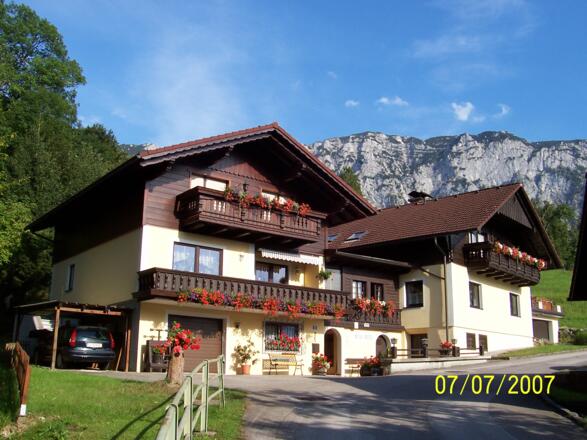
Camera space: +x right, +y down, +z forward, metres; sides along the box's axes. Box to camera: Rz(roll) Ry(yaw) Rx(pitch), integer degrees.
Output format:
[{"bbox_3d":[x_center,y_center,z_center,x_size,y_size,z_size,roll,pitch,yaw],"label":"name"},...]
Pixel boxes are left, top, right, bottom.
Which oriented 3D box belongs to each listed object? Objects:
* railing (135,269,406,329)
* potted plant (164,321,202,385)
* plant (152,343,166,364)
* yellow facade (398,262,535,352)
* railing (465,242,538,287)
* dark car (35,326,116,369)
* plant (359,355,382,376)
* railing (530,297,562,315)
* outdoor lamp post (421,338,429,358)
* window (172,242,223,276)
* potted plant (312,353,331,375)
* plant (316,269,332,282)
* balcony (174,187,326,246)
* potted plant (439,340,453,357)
[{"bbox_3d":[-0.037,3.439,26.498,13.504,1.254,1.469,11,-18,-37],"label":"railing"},{"bbox_3d":[-2.806,3.380,16.000,0.969,1.601,0.850,0,-14,0],"label":"potted plant"},{"bbox_3d":[-4.850,4.868,22.832,0.528,0.767,0.500,0,-14,0],"label":"plant"},{"bbox_3d":[9.775,5.326,34.270,2.650,4.196,10.700,-12,-19,39],"label":"yellow facade"},{"bbox_3d":[10.806,2.300,32.043,1.250,1.300,6.500,-11,-18,39],"label":"railing"},{"bbox_3d":[-8.461,4.945,24.086,1.810,1.510,4.600,11,-17,-36],"label":"dark car"},{"bbox_3d":[3.432,6.446,27.600,0.900,0.900,0.800,11,-17,-36],"label":"plant"},{"bbox_3d":[20.447,7.057,51.000,1.600,1.300,5.800,-12,-19,42],"label":"railing"},{"bbox_3d":[5.764,5.654,27.600,0.300,0.880,0.300,11,-17,-36],"label":"outdoor lamp post"},{"bbox_3d":[-3.815,1.622,25.033,2.305,1.266,0.147,11,-18,-37],"label":"window"},{"bbox_3d":[1.178,6.060,26.400,0.750,0.950,0.750,1,-14,0],"label":"potted plant"},{"bbox_3d":[1.349,2.415,27.300,0.650,0.600,0.650,1,-14,0],"label":"plant"},{"bbox_3d":[-1.656,0.015,25.950,6.249,1.345,1.752,11,-18,-37],"label":"balcony"},{"bbox_3d":[6.966,5.891,28.700,0.618,0.697,0.580,0,-14,0],"label":"potted plant"}]

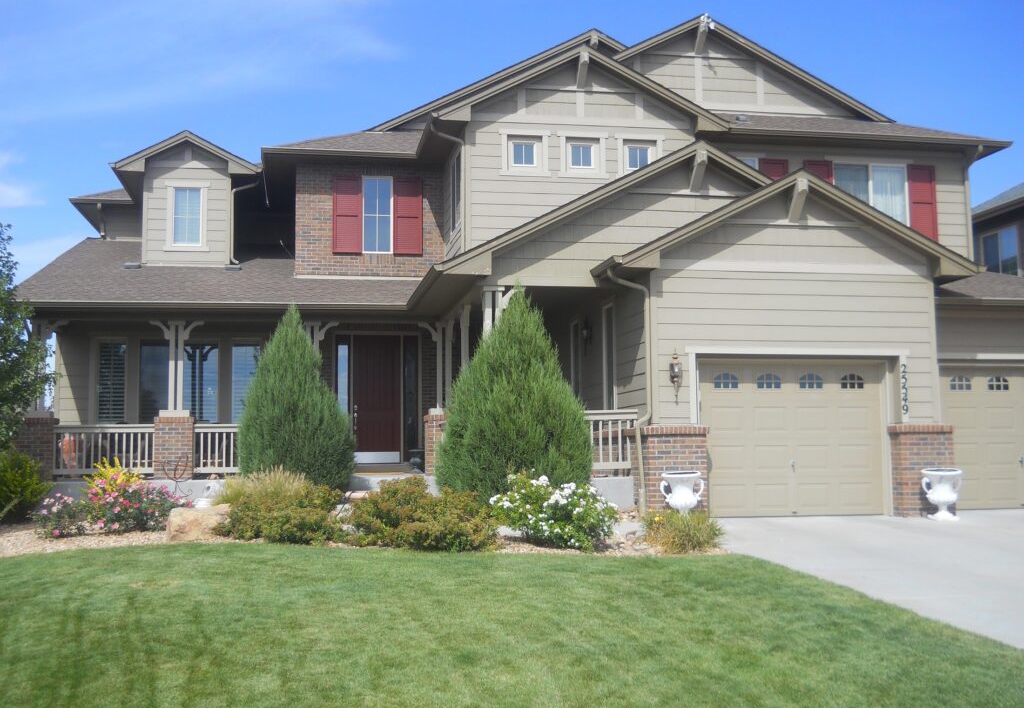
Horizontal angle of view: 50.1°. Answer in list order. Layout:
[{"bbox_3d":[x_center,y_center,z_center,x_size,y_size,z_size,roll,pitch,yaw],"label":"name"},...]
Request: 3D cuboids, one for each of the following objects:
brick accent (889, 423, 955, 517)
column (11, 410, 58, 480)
[{"bbox_3d":[5.726,1.632,15.390,0.880,1.280,0.450,0,-5,-11],"label":"brick accent"},{"bbox_3d":[-7.968,1.549,18.259,0.660,1.150,0.640,0,-5,-11],"label":"column"}]

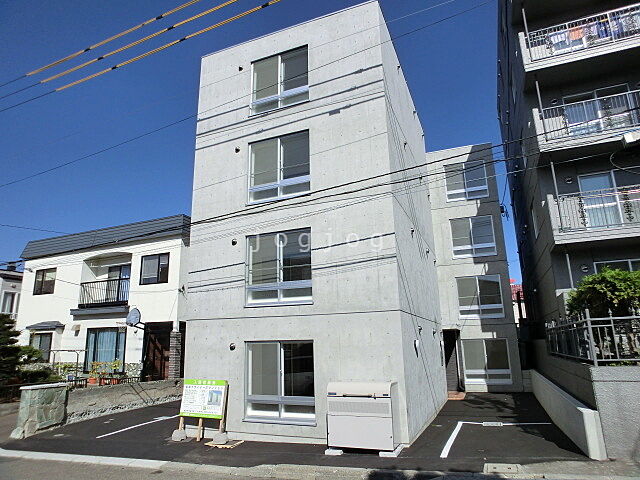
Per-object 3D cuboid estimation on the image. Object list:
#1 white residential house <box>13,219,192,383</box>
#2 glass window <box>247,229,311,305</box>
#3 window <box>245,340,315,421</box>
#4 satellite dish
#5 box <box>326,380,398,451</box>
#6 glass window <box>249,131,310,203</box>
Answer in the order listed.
[{"bbox_3d":[-8.982,3.699,21.016,10.568,7.014,8.240,-7,-15,22],"label":"white residential house"},{"bbox_3d":[-1.008,0.694,9.669,1.810,1.770,0.150,-6,-15,20],"label":"glass window"},{"bbox_3d":[-0.906,3.117,8.581,1.760,1.717,0.144,-7,-15,22],"label":"window"},{"bbox_3d":[-7.582,3.175,15.827,0.670,0.700,0.300,-7,-15,22],"label":"satellite dish"},{"bbox_3d":[0.818,3.304,7.354,1.236,1.092,0.556,-7,-15,22],"label":"box"},{"bbox_3d":[-1.058,-1.823,9.852,1.773,1.711,0.144,-7,-15,22],"label":"glass window"}]

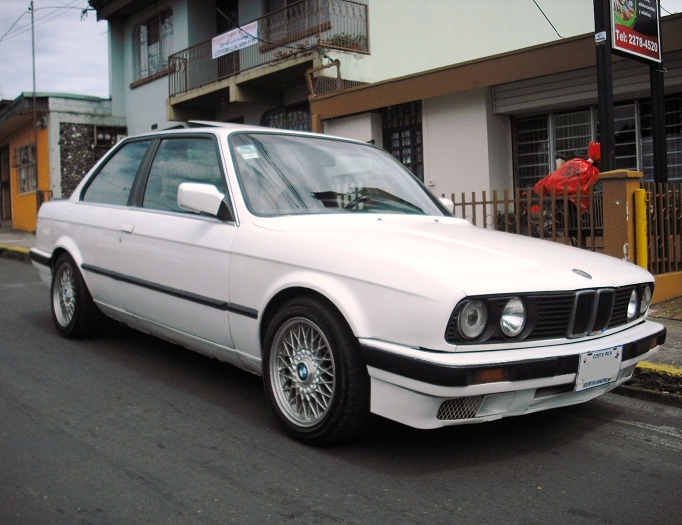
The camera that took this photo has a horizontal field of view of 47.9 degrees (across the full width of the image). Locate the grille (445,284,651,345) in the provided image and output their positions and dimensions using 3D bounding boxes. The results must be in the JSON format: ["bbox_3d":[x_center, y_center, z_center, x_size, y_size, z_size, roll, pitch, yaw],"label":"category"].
[{"bbox_3d":[0.909,0.183,2.941,1.360,0.195,0.150,-2,6,-39],"label":"grille"}]

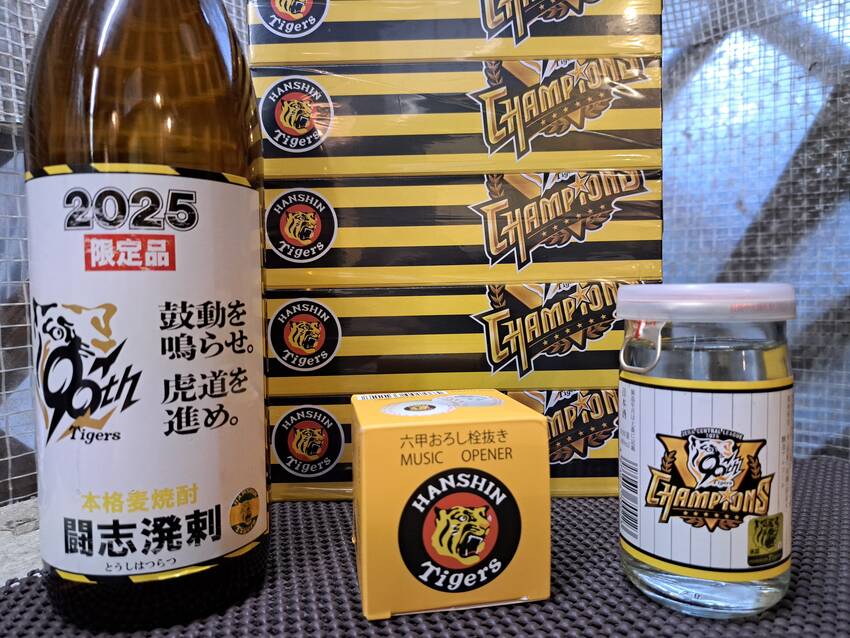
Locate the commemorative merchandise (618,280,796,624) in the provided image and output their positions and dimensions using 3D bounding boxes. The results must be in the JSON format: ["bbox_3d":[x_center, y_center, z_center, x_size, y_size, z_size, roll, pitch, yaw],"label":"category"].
[{"bbox_3d":[0.099,0.042,0.212,0.057,0.109,0.057,0,3,23],"label":"commemorative merchandise"}]

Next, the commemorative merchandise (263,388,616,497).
[{"bbox_3d":[0.022,0.062,0.380,0.203,0.055,0.150,-1,2,1],"label":"commemorative merchandise"}]

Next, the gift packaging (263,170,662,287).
[{"bbox_3d":[0.020,-0.049,0.375,0.203,0.055,0.150,-1,2,1],"label":"gift packaging"}]

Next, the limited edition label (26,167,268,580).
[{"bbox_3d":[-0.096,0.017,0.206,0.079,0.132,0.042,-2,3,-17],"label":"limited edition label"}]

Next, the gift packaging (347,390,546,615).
[{"bbox_3d":[0.006,0.065,0.229,0.064,0.064,0.063,-1,2,-10],"label":"gift packaging"}]

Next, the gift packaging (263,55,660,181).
[{"bbox_3d":[0.019,-0.105,0.373,0.203,0.055,0.150,-1,2,1],"label":"gift packaging"}]

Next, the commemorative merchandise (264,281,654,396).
[{"bbox_3d":[0.021,0.007,0.378,0.203,0.055,0.150,-1,2,1],"label":"commemorative merchandise"}]

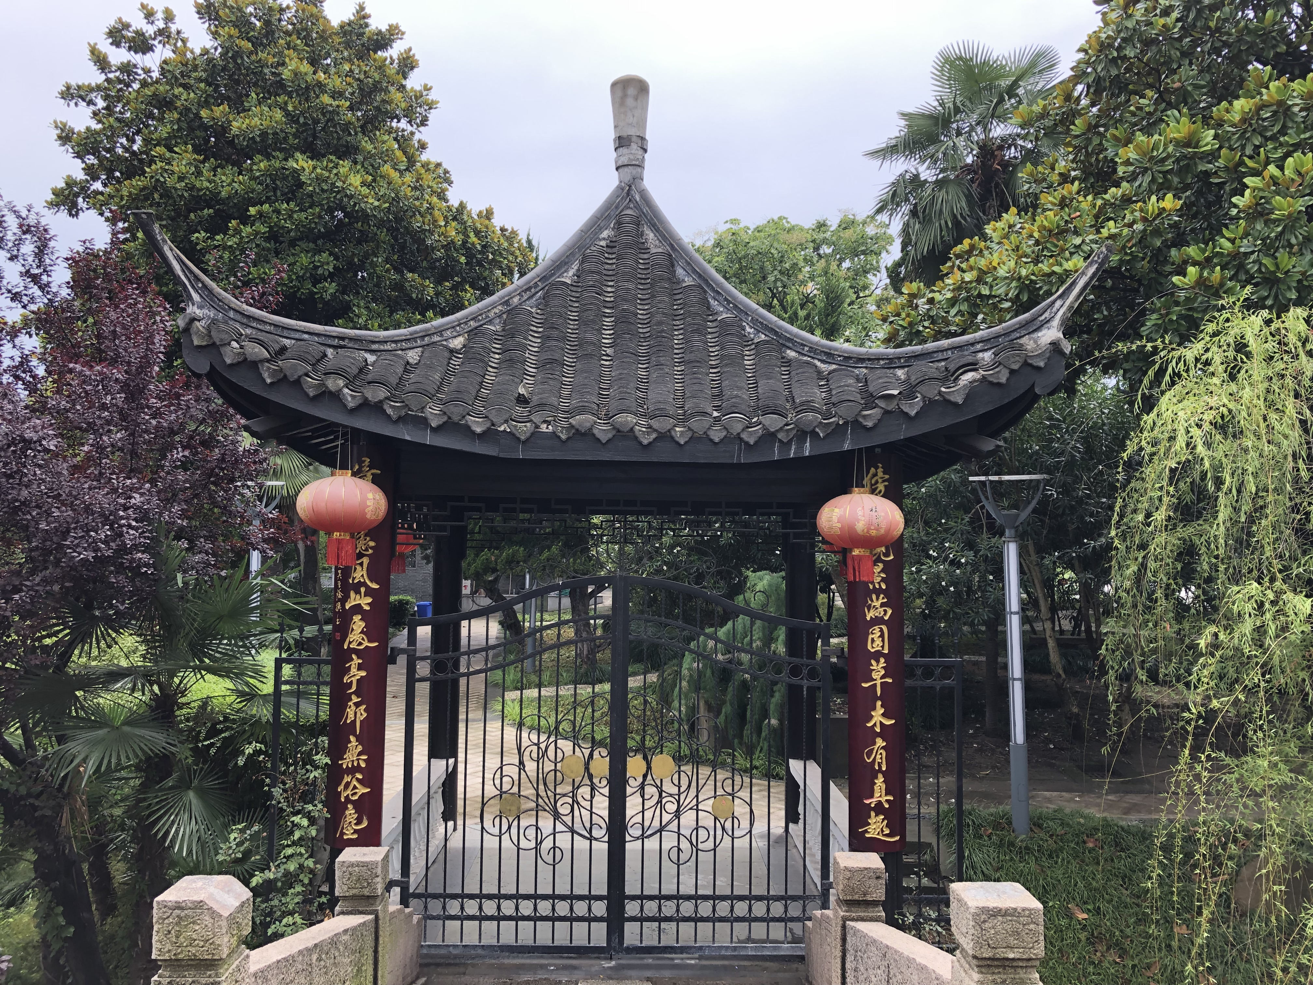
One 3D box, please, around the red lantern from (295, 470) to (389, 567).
[{"bbox_3d":[-1.429,0.119,4.829,0.419,0.436,0.419,1,-4,-1],"label":"red lantern"}]

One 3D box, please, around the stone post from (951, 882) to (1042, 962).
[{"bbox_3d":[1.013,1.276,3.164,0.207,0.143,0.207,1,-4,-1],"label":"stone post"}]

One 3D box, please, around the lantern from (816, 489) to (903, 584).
[{"bbox_3d":[0.958,0.199,4.984,0.410,0.443,0.410,1,-4,-1],"label":"lantern"}]

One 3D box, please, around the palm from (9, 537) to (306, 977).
[{"bbox_3d":[-2.657,1.430,5.679,1.574,2.369,1.550,1,-4,-1],"label":"palm"}]

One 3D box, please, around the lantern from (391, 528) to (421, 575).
[{"bbox_3d":[-2.112,0.450,8.705,0.410,0.436,0.410,1,-4,-1],"label":"lantern"}]

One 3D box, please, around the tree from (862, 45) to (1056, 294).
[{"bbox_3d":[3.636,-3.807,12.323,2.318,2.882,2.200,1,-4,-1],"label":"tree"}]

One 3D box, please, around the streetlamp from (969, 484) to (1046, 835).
[{"bbox_3d":[2.957,1.329,8.784,0.646,2.947,0.646,1,-4,-1],"label":"streetlamp"}]

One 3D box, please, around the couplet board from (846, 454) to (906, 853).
[{"bbox_3d":[1.094,0.784,5.280,0.284,1.959,0.110,1,-4,-1],"label":"couplet board"}]

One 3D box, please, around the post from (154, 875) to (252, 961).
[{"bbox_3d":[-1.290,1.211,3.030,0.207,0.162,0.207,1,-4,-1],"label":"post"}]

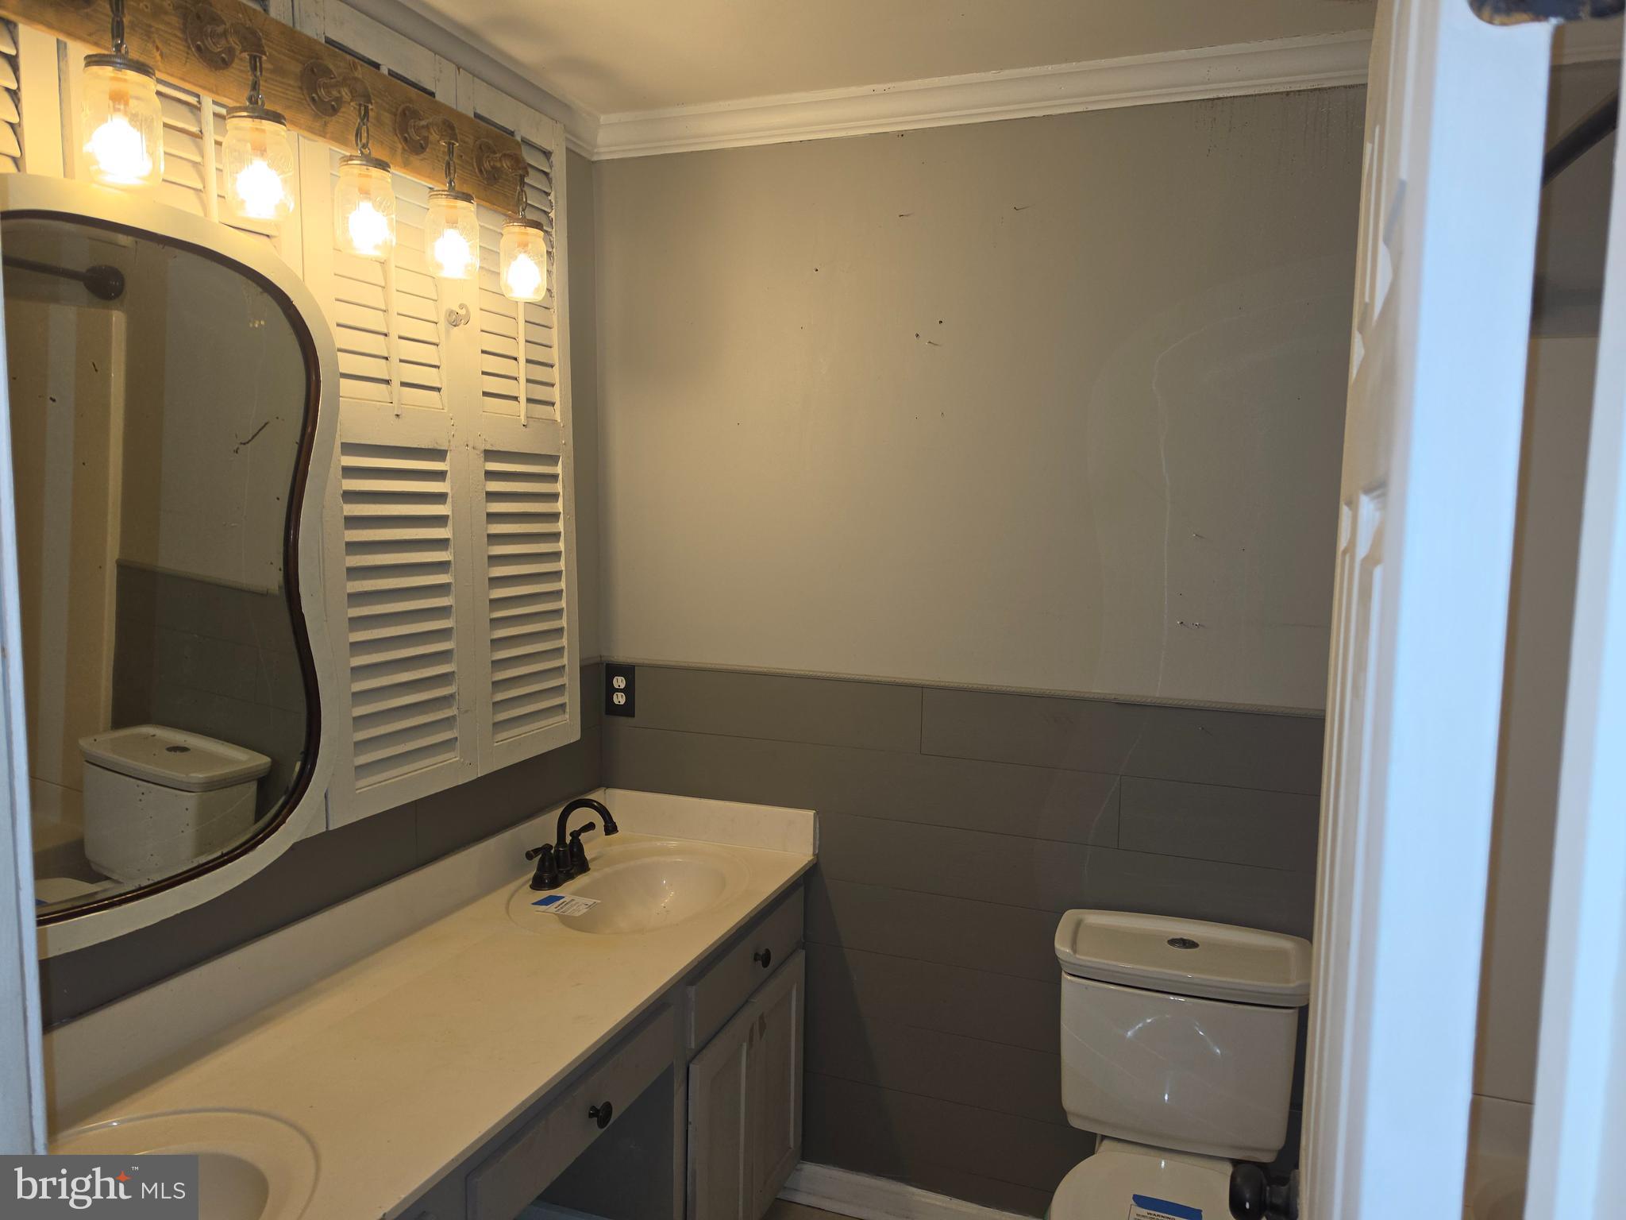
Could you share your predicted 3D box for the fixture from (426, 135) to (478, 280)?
[{"bbox_3d":[-0.603,-0.673,1.806,0.084,0.223,0.084,3,7,22],"label":"fixture"}]

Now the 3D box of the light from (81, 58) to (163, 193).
[{"bbox_3d":[-0.818,-0.579,1.282,0.084,0.133,0.084,3,7,22],"label":"light"}]

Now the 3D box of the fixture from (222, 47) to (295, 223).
[{"bbox_3d":[-0.747,-0.640,1.453,0.084,0.214,0.084,3,7,22],"label":"fixture"}]

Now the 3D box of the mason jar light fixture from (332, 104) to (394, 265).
[{"bbox_3d":[-0.674,-0.650,1.631,0.084,0.221,0.084,3,7,22],"label":"mason jar light fixture"}]

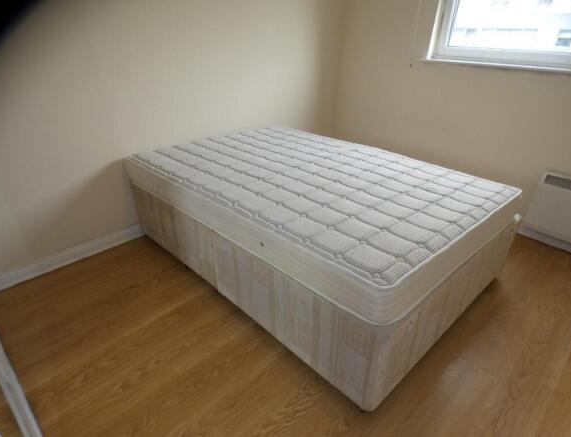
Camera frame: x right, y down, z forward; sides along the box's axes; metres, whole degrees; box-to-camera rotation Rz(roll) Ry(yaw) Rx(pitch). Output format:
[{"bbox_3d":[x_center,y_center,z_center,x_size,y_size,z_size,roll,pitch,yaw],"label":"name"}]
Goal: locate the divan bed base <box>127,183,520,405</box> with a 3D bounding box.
[{"bbox_3d":[0.124,0.051,2.205,1.360,0.404,1.957,-20,32,-39],"label":"divan bed base"}]

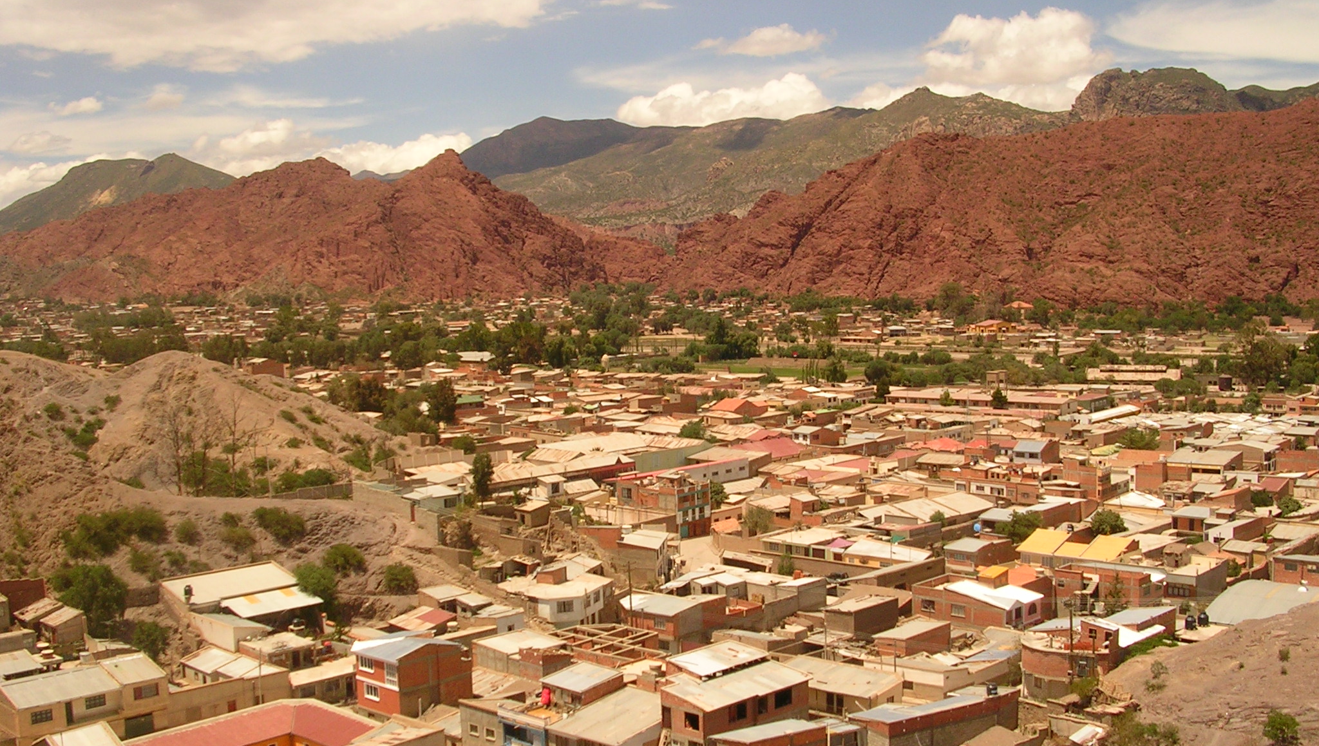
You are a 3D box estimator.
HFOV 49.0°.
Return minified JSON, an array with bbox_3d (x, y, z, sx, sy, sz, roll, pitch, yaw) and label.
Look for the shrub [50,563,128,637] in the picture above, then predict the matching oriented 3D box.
[{"bbox_3d":[-68.827,27.394,174.565,8.900,8.600,8.200,-3,5,-22],"label":"shrub"}]

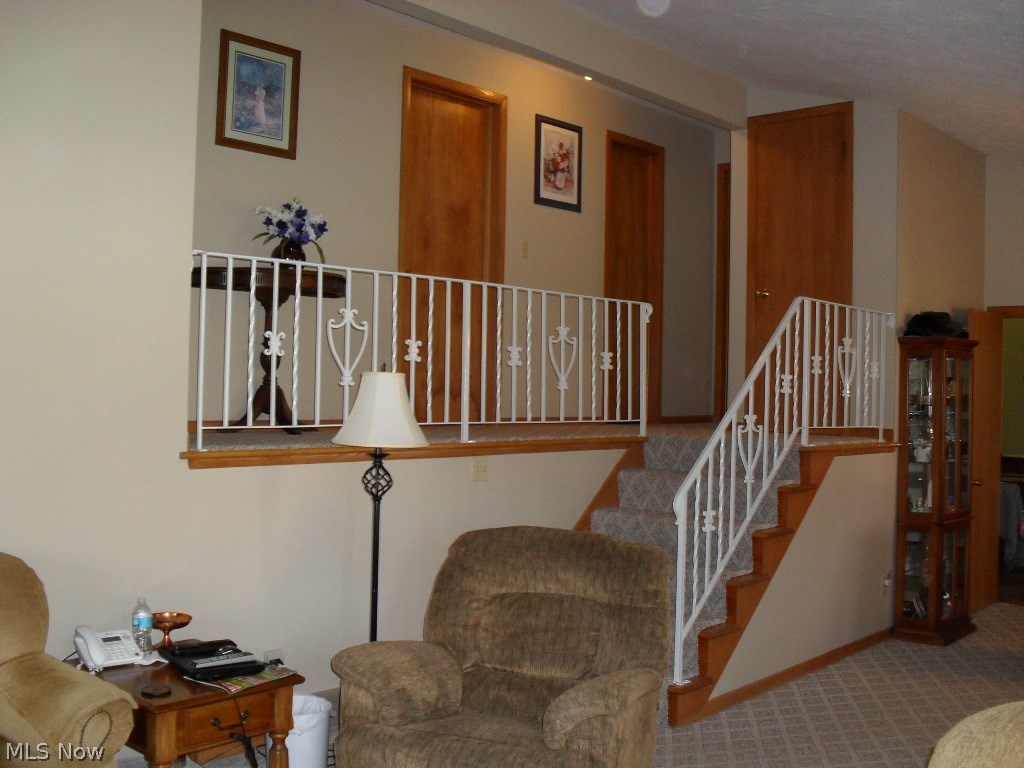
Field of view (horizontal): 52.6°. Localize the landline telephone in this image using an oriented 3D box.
[{"bbox_3d":[-1.309,0.853,3.355,0.180,0.097,0.205,1,0,-29],"label":"landline telephone"}]

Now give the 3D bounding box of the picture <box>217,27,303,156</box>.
[{"bbox_3d":[-1.279,-1.472,5.287,0.030,0.584,0.480,1,0,43],"label":"picture"}]

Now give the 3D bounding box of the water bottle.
[{"bbox_3d":[-1.232,0.806,3.457,0.065,0.193,0.065,1,0,43],"label":"water bottle"}]

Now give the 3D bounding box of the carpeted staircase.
[{"bbox_3d":[0.738,0.903,5.335,1.018,1.221,1.192,1,0,43],"label":"carpeted staircase"}]

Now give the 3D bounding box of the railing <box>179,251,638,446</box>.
[{"bbox_3d":[-0.212,-0.105,5.043,0.045,0.777,2.991,1,0,43],"label":"railing"}]

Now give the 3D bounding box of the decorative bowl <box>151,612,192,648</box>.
[{"bbox_3d":[-1.211,0.875,3.640,0.175,0.115,0.175,1,0,0],"label":"decorative bowl"}]

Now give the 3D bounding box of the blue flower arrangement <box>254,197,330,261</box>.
[{"bbox_3d":[-1.056,-0.725,4.937,0.320,0.335,0.350,1,0,0],"label":"blue flower arrangement"}]

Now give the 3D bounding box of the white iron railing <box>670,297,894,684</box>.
[{"bbox_3d":[1.503,0.462,5.427,0.050,1.829,2.323,1,0,43],"label":"white iron railing"}]

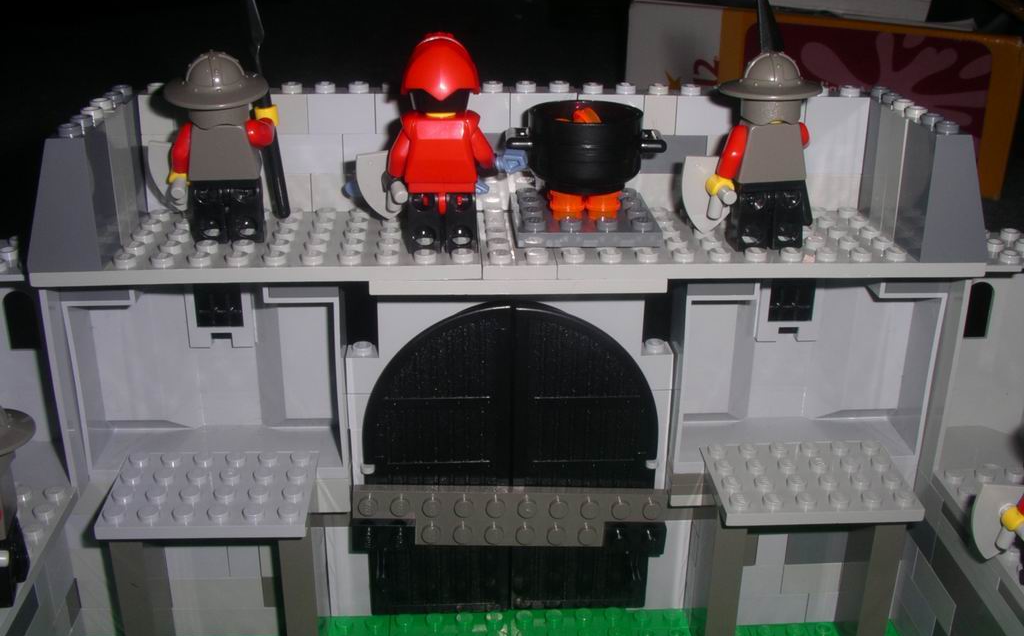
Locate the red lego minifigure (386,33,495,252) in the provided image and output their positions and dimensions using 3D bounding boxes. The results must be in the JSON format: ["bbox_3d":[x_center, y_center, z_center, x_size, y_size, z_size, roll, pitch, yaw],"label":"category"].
[{"bbox_3d":[-0.015,-0.038,0.235,0.023,0.047,0.015,-1,23,-3],"label":"red lego minifigure"}]

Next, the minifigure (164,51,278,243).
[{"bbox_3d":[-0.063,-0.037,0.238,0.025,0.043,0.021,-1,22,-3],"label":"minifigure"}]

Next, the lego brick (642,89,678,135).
[{"bbox_3d":[0.035,-0.050,0.266,0.008,0.010,0.008,-1,22,-3],"label":"lego brick"}]

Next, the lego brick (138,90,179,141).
[{"bbox_3d":[-0.080,-0.049,0.260,0.016,0.011,0.008,-1,23,-3],"label":"lego brick"}]

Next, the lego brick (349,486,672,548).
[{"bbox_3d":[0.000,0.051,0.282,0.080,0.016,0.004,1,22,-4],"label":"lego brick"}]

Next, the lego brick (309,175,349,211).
[{"bbox_3d":[-0.041,-0.033,0.270,0.016,0.011,0.008,-1,23,-3],"label":"lego brick"}]

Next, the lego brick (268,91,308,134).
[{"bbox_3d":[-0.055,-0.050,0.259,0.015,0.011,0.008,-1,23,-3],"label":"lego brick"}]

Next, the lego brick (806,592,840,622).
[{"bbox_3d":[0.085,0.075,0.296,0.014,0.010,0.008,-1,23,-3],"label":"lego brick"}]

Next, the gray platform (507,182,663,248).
[{"bbox_3d":[0.016,-0.024,0.253,0.032,0.005,0.032,-1,23,-3],"label":"gray platform"}]

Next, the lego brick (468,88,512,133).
[{"bbox_3d":[-0.009,-0.051,0.264,0.016,0.011,0.008,-1,23,-3],"label":"lego brick"}]

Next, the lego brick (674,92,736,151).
[{"bbox_3d":[0.047,-0.051,0.267,0.016,0.011,0.008,-1,23,-3],"label":"lego brick"}]

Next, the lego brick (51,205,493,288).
[{"bbox_3d":[-0.056,-0.019,0.253,0.096,0.005,0.048,-1,23,-3],"label":"lego brick"}]

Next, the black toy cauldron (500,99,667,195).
[{"bbox_3d":[0.016,-0.039,0.249,0.036,0.017,0.027,-1,23,-3],"label":"black toy cauldron"}]

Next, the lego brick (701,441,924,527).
[{"bbox_3d":[0.072,0.040,0.269,0.048,0.005,0.032,0,23,-3],"label":"lego brick"}]

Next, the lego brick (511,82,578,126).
[{"bbox_3d":[0.007,-0.051,0.263,0.016,0.011,0.008,-1,23,-3],"label":"lego brick"}]

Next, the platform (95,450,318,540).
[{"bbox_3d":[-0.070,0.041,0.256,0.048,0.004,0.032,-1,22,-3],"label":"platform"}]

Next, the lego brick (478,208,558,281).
[{"bbox_3d":[0.000,-0.019,0.256,0.016,0.005,0.048,-1,23,-3],"label":"lego brick"}]

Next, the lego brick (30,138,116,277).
[{"bbox_3d":[-0.092,-0.026,0.227,0.016,0.029,0.016,-1,22,-3],"label":"lego brick"}]

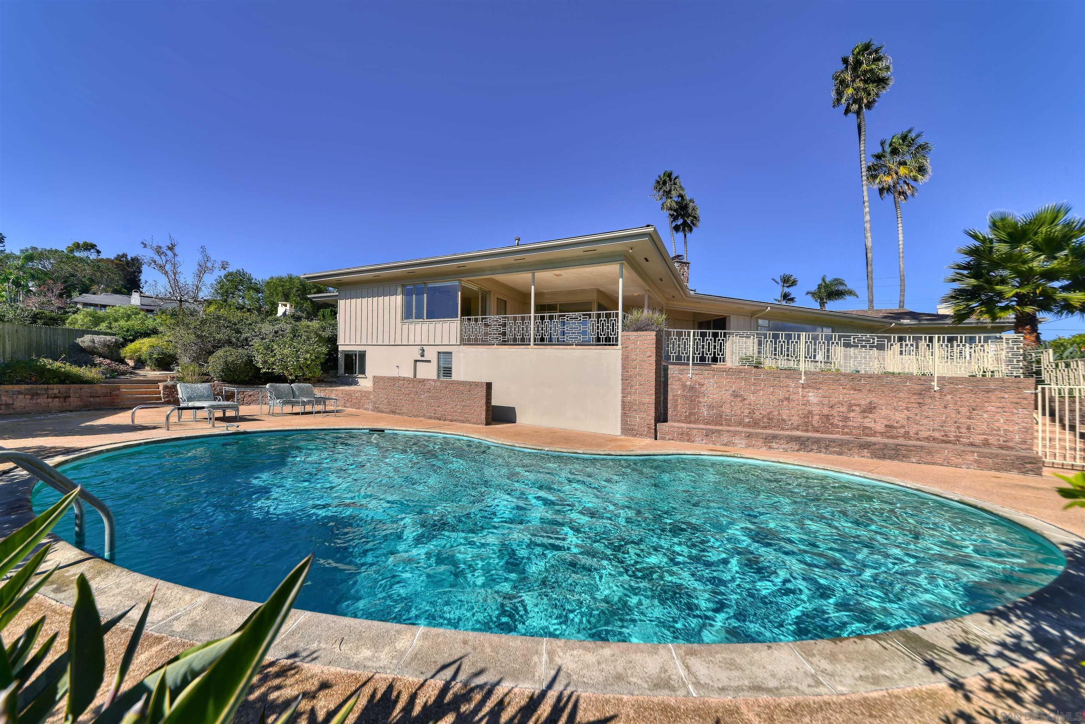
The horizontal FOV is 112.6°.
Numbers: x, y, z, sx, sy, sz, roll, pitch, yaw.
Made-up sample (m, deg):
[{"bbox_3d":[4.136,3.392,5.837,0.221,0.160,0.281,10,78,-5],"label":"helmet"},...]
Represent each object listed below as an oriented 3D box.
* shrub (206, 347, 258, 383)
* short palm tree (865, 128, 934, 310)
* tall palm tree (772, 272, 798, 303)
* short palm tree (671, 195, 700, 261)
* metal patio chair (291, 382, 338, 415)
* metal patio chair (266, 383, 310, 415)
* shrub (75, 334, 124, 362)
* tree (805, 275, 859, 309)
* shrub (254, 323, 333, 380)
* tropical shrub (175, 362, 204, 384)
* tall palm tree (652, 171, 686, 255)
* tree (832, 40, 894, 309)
[{"bbox_3d":[-11.647,0.127,13.600,1.480,1.360,1.400,-1,2,-41],"label":"shrub"},{"bbox_3d":[27.159,-9.442,27.500,3.600,16.500,3.600,2,2,45],"label":"short palm tree"},{"bbox_3d":[32.221,-6.806,48.000,3.000,9.600,3.000,2,2,34],"label":"tall palm tree"},{"bbox_3d":[16.631,-10.778,42.000,3.200,17.000,3.200,1,2,22],"label":"short palm tree"},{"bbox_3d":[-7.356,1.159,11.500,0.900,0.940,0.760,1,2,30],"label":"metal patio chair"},{"bbox_3d":[-7.877,1.137,11.150,0.850,0.950,0.740,1,2,30],"label":"metal patio chair"},{"bbox_3d":[-19.588,-0.619,16.000,1.350,1.200,1.450,2,2,39],"label":"shrub"},{"bbox_3d":[29.605,-5.246,37.000,4.200,7.200,4.200,2,2,39],"label":"tree"},{"bbox_3d":[-9.571,-0.388,13.800,2.500,2.200,2.300,-1,2,-35],"label":"shrub"},{"bbox_3d":[-12.784,0.384,13.100,0.780,0.800,0.750,-1,2,-44],"label":"tropical shrub"},{"bbox_3d":[14.613,-12.156,42.000,3.600,19.800,3.500,1,2,19],"label":"tall palm tree"},{"bbox_3d":[24.388,-12.793,27.500,3.600,23.300,3.600,2,2,42],"label":"tree"}]

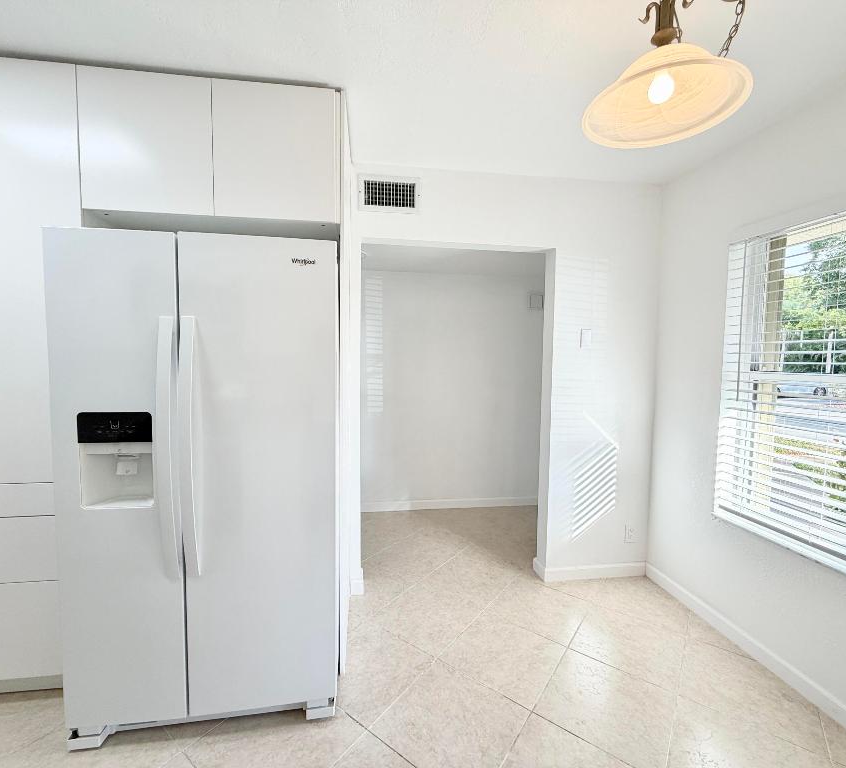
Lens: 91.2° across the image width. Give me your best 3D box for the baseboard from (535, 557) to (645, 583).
[{"bbox_3d":[1.052,1.151,2.617,0.665,0.091,0.160,0,3,-8],"label":"baseboard"}]

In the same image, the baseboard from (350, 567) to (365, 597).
[{"bbox_3d":[-0.381,1.151,2.420,0.078,0.091,0.152,0,3,-8],"label":"baseboard"}]

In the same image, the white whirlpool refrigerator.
[{"bbox_3d":[-0.807,0.354,1.787,0.909,1.747,0.850,0,3,-8],"label":"white whirlpool refrigerator"}]

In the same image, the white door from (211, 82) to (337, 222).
[{"bbox_3d":[-0.569,-0.894,1.607,0.455,0.506,0.022,0,3,-8],"label":"white door"}]

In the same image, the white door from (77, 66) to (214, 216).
[{"bbox_3d":[-1.022,-0.894,1.546,0.456,0.506,0.022,0,3,-8],"label":"white door"}]

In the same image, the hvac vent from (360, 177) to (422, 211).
[{"bbox_3d":[-0.178,-1.028,2.247,0.339,0.187,0.022,0,3,-8],"label":"hvac vent"}]

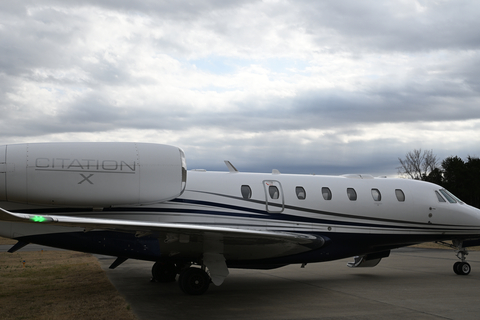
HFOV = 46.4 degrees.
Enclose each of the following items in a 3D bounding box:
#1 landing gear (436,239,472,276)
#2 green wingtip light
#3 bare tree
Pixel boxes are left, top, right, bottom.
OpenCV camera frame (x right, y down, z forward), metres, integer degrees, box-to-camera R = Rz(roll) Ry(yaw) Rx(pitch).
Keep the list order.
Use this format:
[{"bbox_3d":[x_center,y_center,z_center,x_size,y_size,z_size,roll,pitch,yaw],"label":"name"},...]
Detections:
[{"bbox_3d":[6.600,2.980,17.280,0.960,1.150,0.420,2,-7,-19],"label":"landing gear"},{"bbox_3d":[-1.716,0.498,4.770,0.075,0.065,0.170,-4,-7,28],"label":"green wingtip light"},{"bbox_3d":[31.800,5.600,100.000,7.500,14.700,7.200,0,-7,0],"label":"bare tree"}]

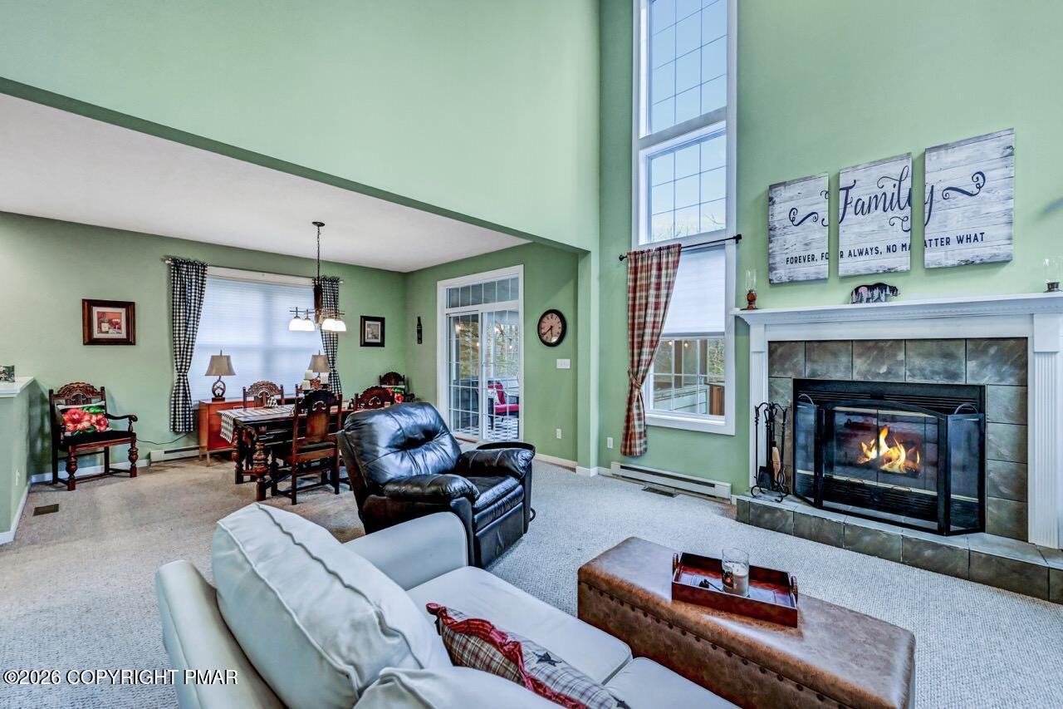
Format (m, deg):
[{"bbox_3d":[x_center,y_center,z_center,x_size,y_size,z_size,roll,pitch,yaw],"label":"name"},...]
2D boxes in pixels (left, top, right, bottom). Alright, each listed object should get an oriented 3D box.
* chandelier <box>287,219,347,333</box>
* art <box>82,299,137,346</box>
[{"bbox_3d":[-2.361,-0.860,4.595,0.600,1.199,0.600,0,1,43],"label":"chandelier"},{"bbox_3d":[-4.846,-0.359,4.755,0.030,0.514,0.433,0,1,43],"label":"art"}]

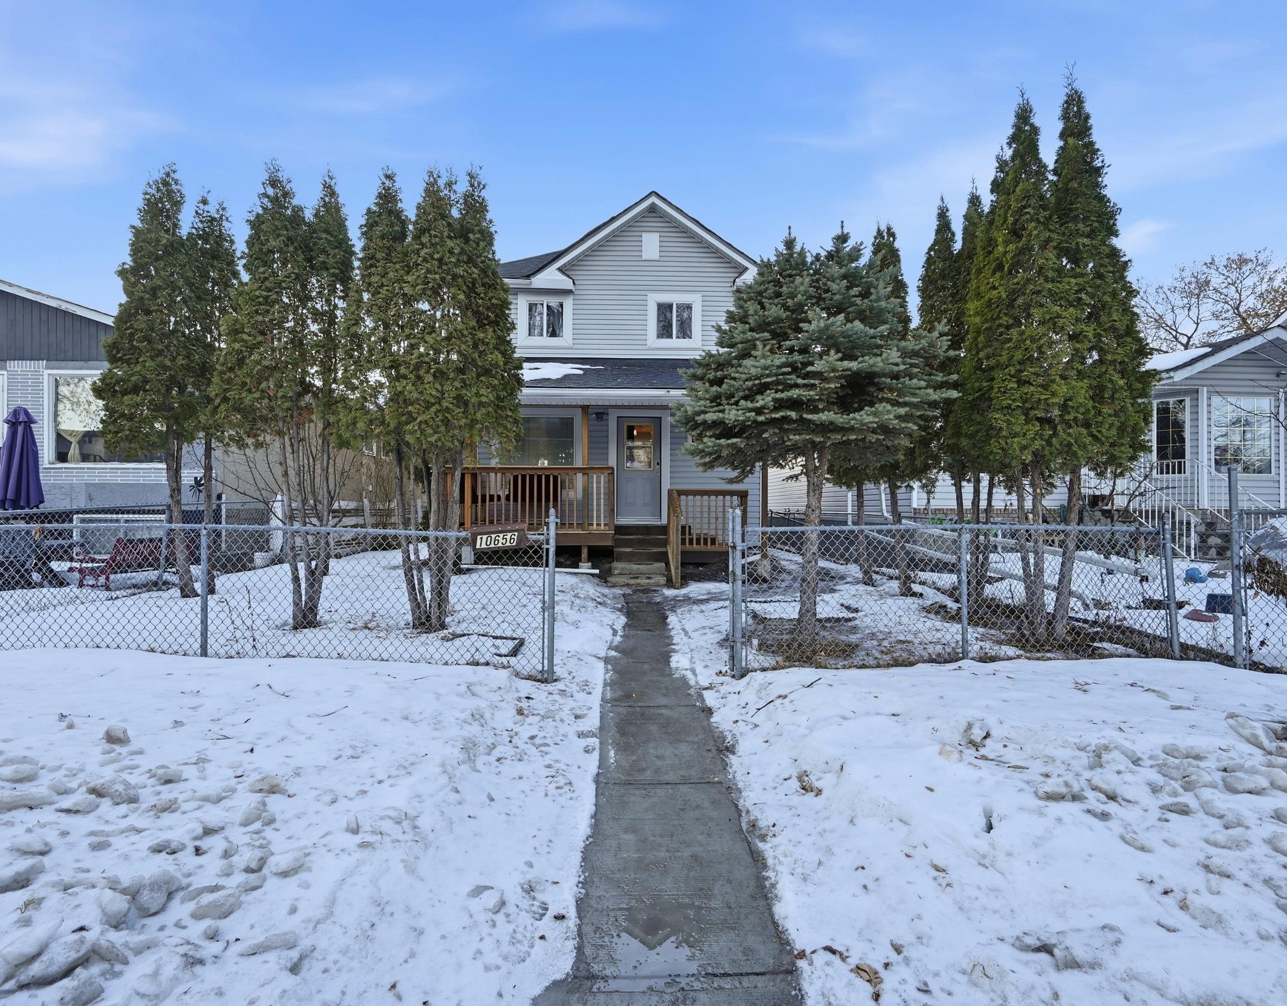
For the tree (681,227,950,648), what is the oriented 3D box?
[{"bbox_3d":[1.712,-0.676,5.850,2.550,4.153,2.500,0,0,0],"label":"tree"}]

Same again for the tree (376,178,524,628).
[{"bbox_3d":[-1.981,-1.038,5.900,1.450,4.639,1.300,0,0,0],"label":"tree"}]

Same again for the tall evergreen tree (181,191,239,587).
[{"bbox_3d":[-5.780,-1.467,7.800,0.850,5.348,0.850,0,0,0],"label":"tall evergreen tree"}]

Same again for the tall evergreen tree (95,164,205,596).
[{"bbox_3d":[-6.304,-1.568,7.500,1.150,5.520,1.150,0,0,0],"label":"tall evergreen tree"}]

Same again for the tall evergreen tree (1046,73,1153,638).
[{"bbox_3d":[4.606,-1.502,5.950,1.000,5.707,1.000,0,0,0],"label":"tall evergreen tree"}]

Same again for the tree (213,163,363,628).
[{"bbox_3d":[-3.571,-1.080,5.900,1.350,4.674,1.250,0,0,0],"label":"tree"}]

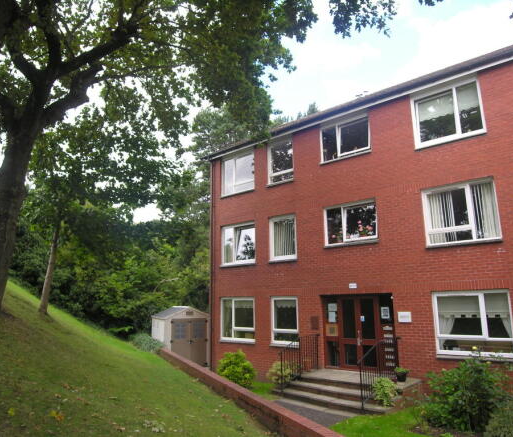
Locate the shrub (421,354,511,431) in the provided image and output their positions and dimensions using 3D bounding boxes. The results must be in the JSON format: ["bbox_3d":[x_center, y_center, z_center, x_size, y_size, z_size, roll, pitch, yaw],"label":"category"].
[{"bbox_3d":[4.052,3.351,7.870,1.420,1.200,1.250,-11,-16,38],"label":"shrub"}]

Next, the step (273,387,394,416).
[{"bbox_3d":[1.597,4.136,9.136,2.950,0.135,0.420,-11,-16,39],"label":"step"}]

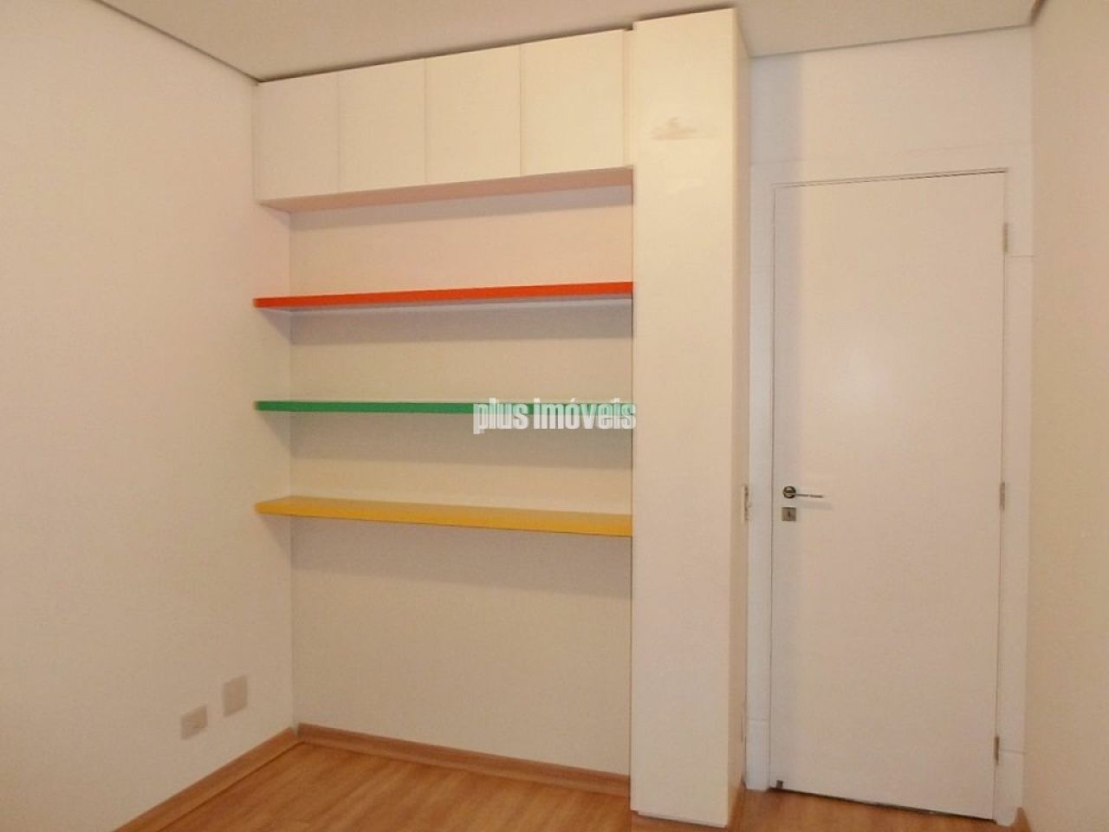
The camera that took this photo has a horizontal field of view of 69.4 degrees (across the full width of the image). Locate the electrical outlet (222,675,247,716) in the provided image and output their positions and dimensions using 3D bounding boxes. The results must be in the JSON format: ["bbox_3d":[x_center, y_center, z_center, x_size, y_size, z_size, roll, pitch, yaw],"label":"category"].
[{"bbox_3d":[-1.142,1.004,2.875,0.010,0.117,0.114,1,2,21],"label":"electrical outlet"}]

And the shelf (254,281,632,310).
[{"bbox_3d":[-0.395,-0.410,2.829,1.425,0.034,0.215,1,2,19],"label":"shelf"}]

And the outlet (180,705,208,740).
[{"bbox_3d":[-1.210,1.034,2.701,0.010,0.074,0.113,1,2,21],"label":"outlet"}]

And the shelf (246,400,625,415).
[{"bbox_3d":[-0.392,-0.030,2.826,1.427,0.035,0.215,1,2,19],"label":"shelf"}]

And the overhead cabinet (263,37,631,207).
[{"bbox_3d":[-0.402,-0.996,2.815,1.408,0.424,0.215,1,2,19],"label":"overhead cabinet"}]

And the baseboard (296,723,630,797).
[{"bbox_3d":[-0.370,1.274,2.976,1.385,0.072,0.016,1,2,19],"label":"baseboard"}]

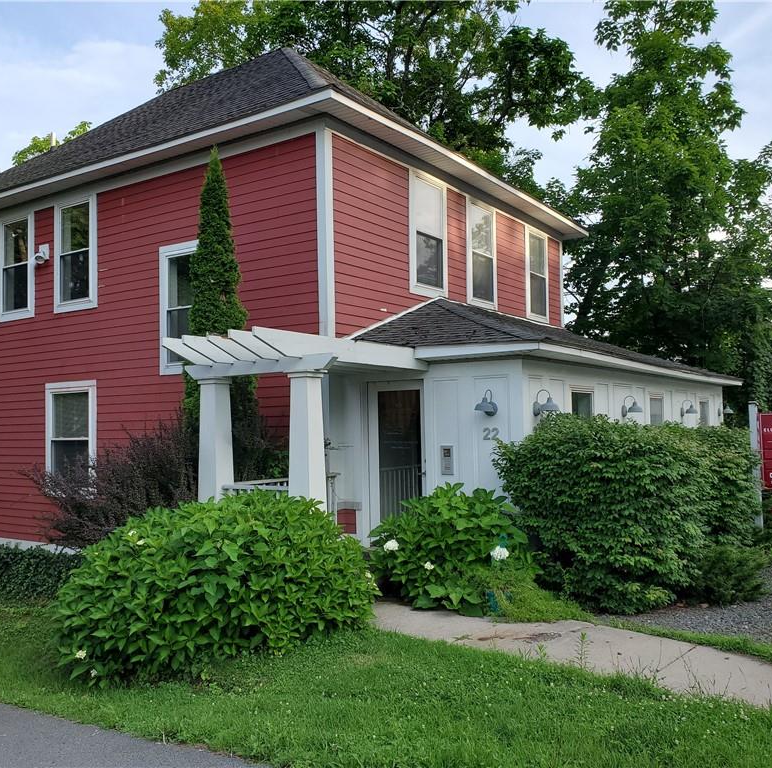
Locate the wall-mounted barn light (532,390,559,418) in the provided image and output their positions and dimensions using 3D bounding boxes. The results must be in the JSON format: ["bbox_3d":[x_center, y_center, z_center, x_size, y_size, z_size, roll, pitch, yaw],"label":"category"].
[{"bbox_3d":[1.761,0.218,8.356,0.275,0.310,0.220,-3,-3,33],"label":"wall-mounted barn light"}]

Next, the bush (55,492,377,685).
[{"bbox_3d":[-1.165,1.372,5.628,1.450,1.100,2.150,-3,-3,33],"label":"bush"}]

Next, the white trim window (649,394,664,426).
[{"bbox_3d":[4.553,0.670,12.808,0.120,1.000,1.020,-3,-3,33],"label":"white trim window"}]

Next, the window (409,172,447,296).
[{"bbox_3d":[0.662,-2.154,11.299,0.120,1.726,1.123,-3,-3,33],"label":"window"}]

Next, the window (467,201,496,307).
[{"bbox_3d":[1.623,-2.138,12.770,0.120,1.753,1.099,-3,-3,33],"label":"window"}]

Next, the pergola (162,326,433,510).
[{"bbox_3d":[-0.752,0.781,7.849,1.900,2.420,2.850,-3,-3,33],"label":"pergola"}]

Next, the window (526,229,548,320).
[{"bbox_3d":[2.944,-2.086,14.789,0.120,1.744,1.109,-3,-3,33],"label":"window"}]

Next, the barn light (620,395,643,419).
[{"bbox_3d":[3.600,0.341,11.165,0.275,0.310,0.220,-3,-3,33],"label":"barn light"}]

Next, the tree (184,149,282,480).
[{"bbox_3d":[-1.965,-0.308,9.045,0.920,5.000,0.920,-3,-3,33],"label":"tree"}]

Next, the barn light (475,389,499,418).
[{"bbox_3d":[1.077,0.213,8.230,0.220,0.310,0.290,-3,-3,33],"label":"barn light"}]

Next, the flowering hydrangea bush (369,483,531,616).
[{"bbox_3d":[0.564,1.401,6.755,1.250,1.020,1.350,-1,-3,0],"label":"flowering hydrangea bush"}]

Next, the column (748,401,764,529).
[{"bbox_3d":[4.650,1.080,9.600,0.110,1.740,0.110,-6,-3,25],"label":"column"}]

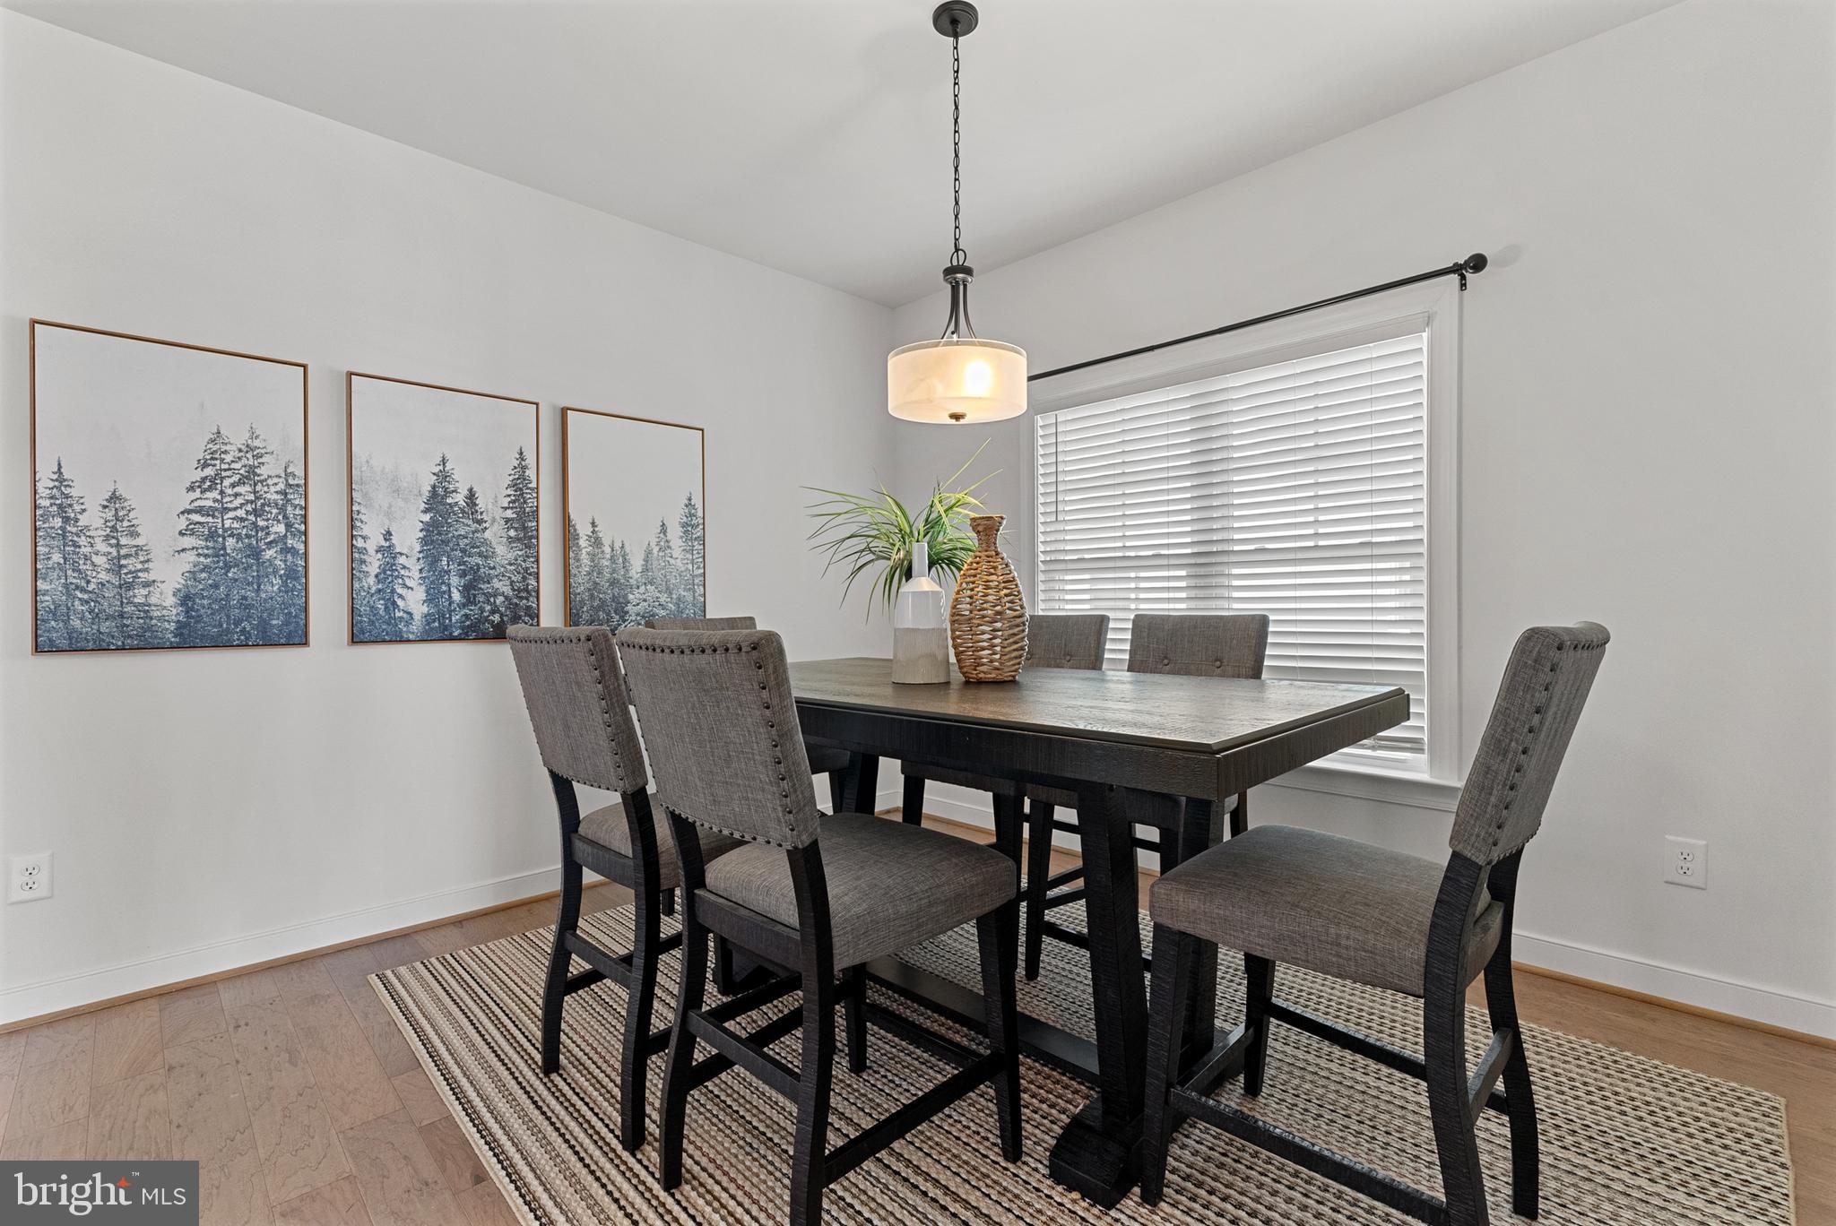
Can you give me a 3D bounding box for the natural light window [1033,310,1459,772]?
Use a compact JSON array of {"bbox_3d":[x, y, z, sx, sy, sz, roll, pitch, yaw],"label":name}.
[{"bbox_3d":[1.148,-0.242,3.236,0.100,1.563,1.731,-1,1,-44],"label":"natural light window"}]

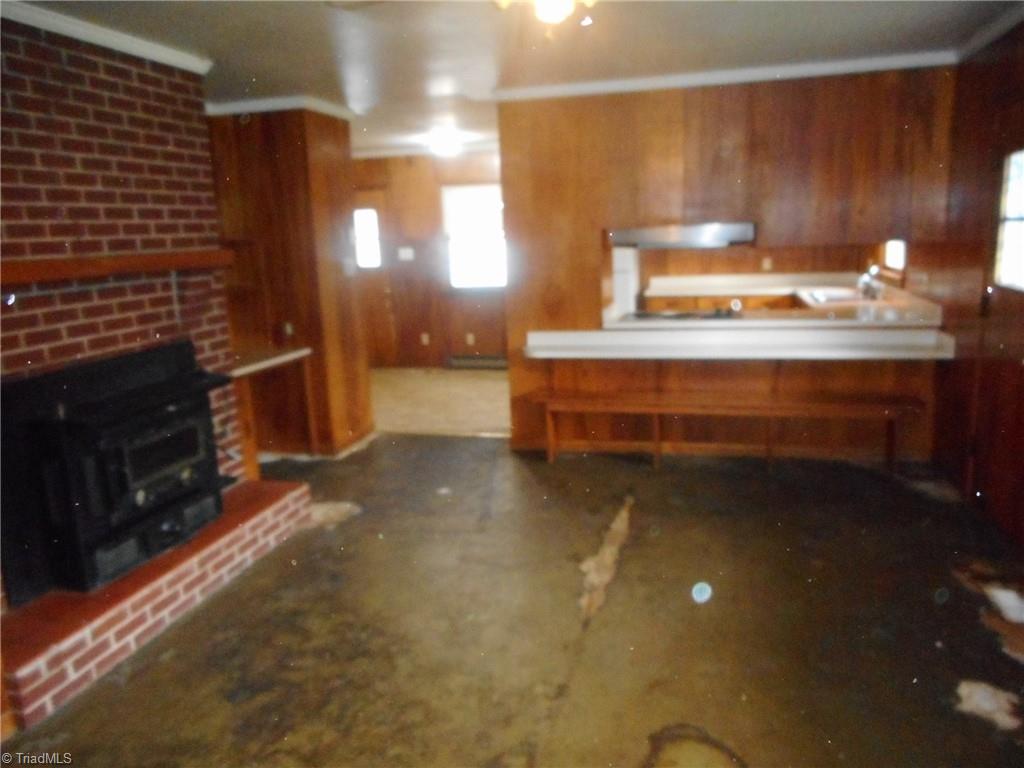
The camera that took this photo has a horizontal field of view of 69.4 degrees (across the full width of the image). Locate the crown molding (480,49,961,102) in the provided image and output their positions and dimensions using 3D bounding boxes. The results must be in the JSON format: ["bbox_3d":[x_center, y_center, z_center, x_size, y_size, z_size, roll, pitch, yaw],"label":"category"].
[{"bbox_3d":[1.187,-1.839,4.455,2.695,0.073,0.059,1,12,15],"label":"crown molding"}]

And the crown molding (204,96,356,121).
[{"bbox_3d":[-1.577,-1.876,5.149,0.791,0.073,0.723,1,12,15],"label":"crown molding"}]

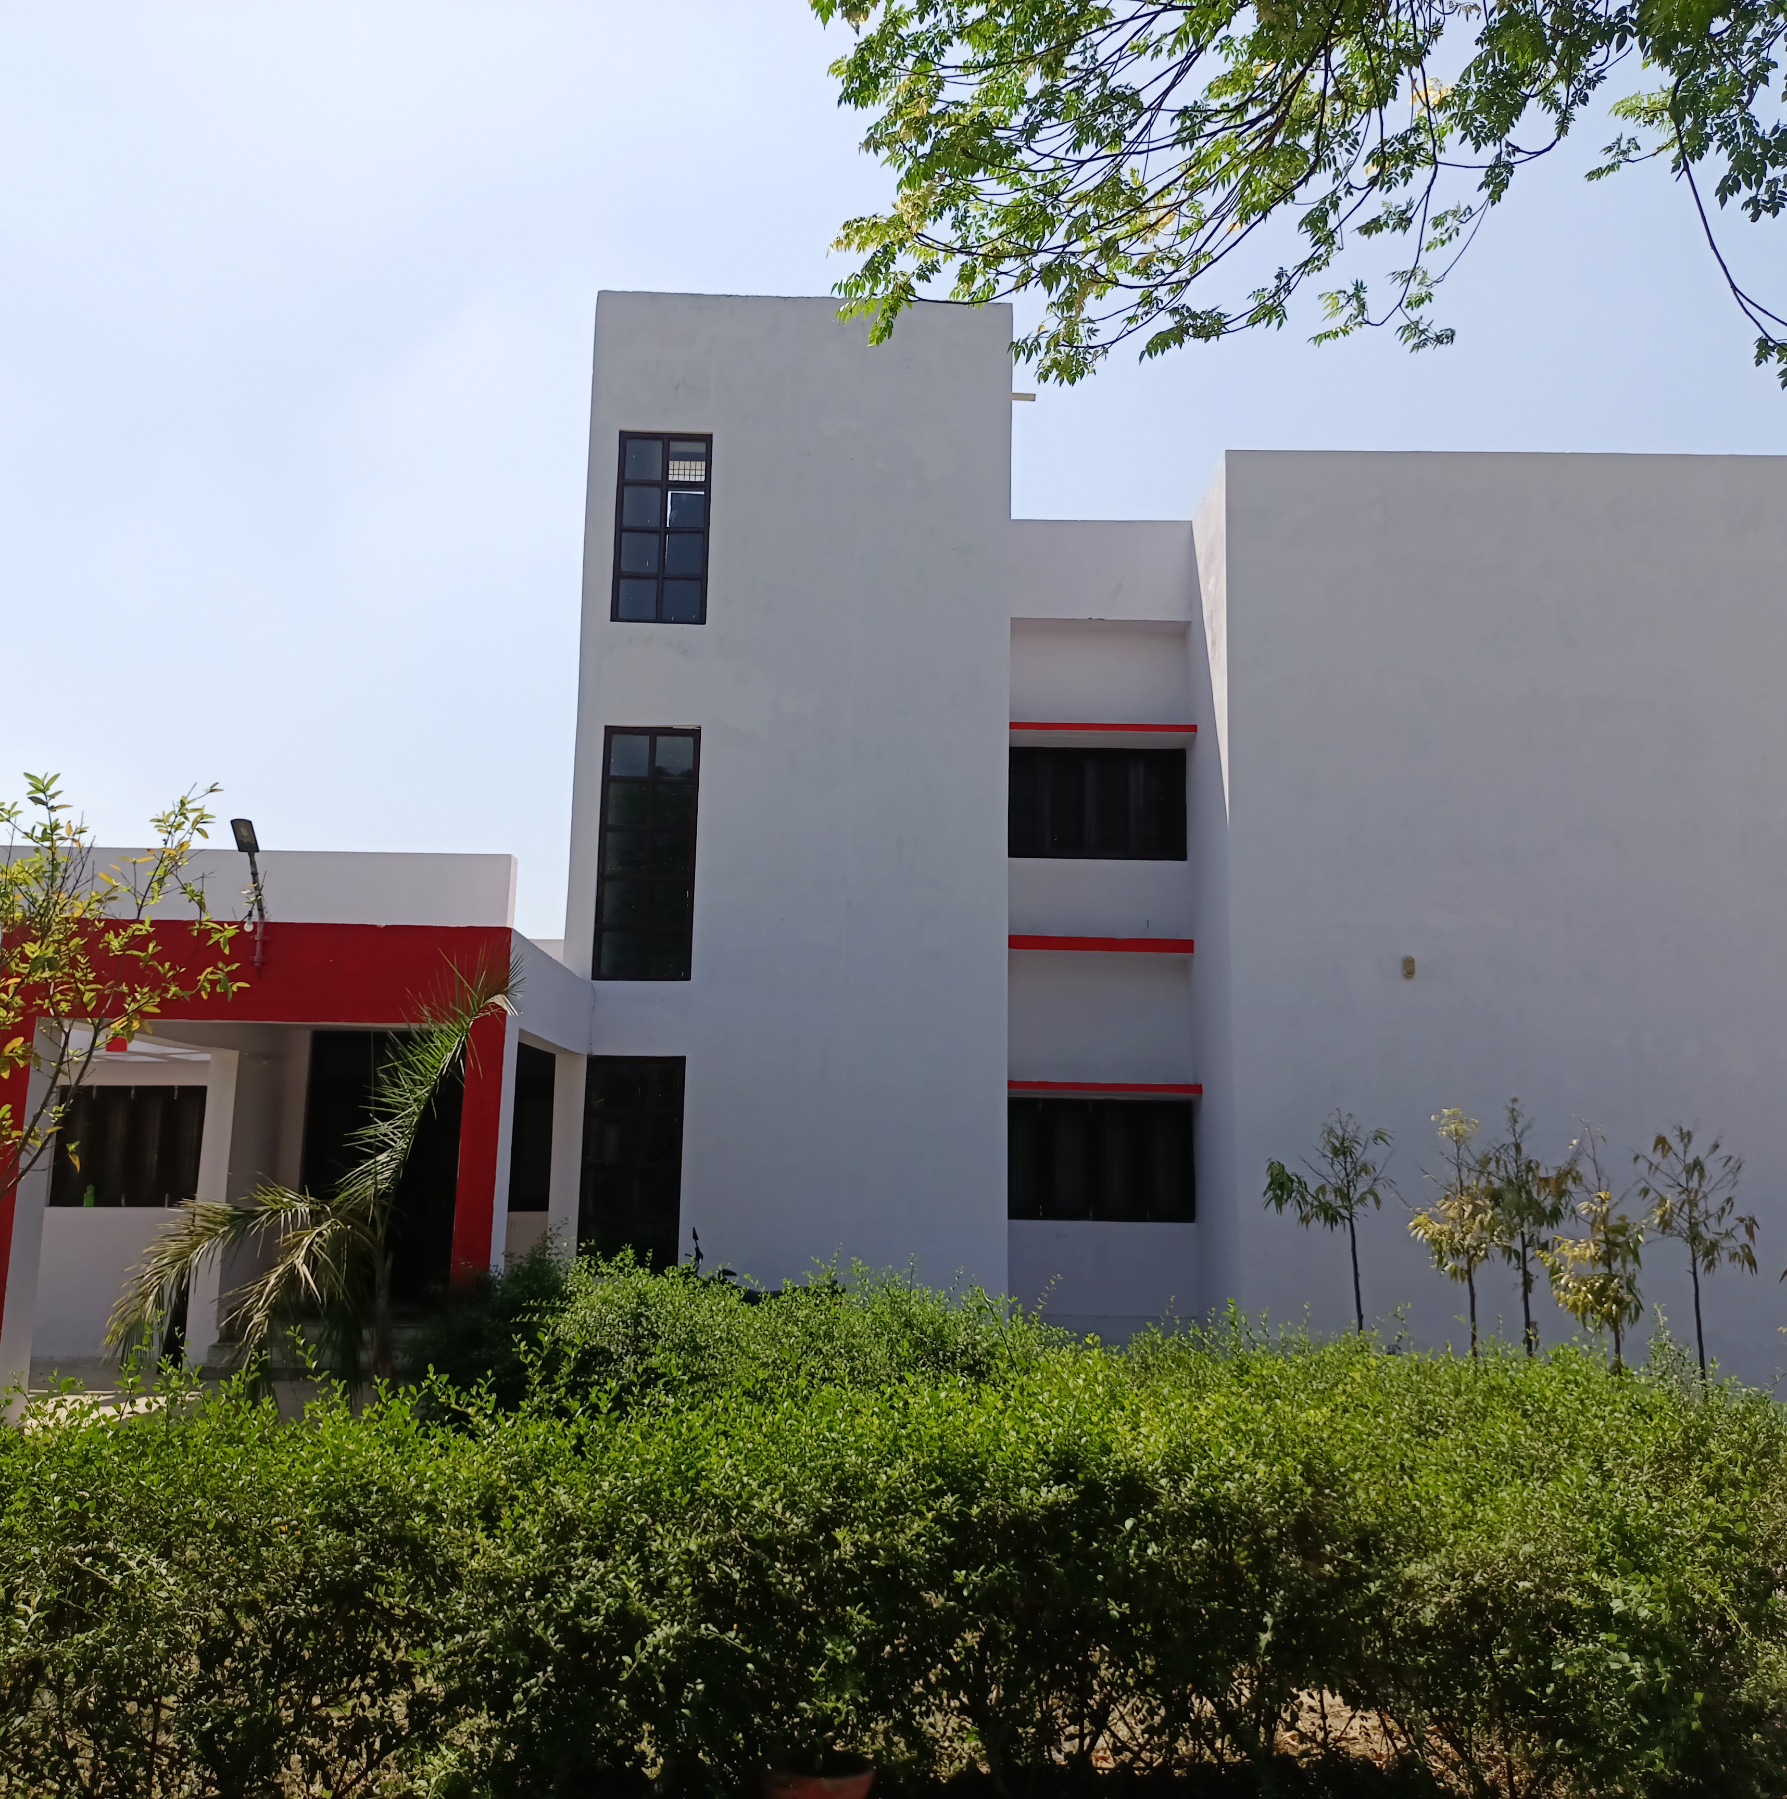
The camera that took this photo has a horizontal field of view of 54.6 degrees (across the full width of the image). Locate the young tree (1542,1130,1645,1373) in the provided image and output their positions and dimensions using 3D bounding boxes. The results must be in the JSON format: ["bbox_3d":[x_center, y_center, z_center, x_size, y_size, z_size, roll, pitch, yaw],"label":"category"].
[{"bbox_3d":[4.304,2.466,10.603,0.632,2.155,0.632,1,-10,1],"label":"young tree"}]

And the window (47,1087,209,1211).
[{"bbox_3d":[-7.576,2.458,17.290,1.680,1.181,0.120,1,-10,1],"label":"window"}]

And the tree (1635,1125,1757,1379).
[{"bbox_3d":[6.005,2.822,12.944,0.915,2.255,0.915,1,-10,0],"label":"tree"}]

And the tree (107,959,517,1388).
[{"bbox_3d":[-3.381,1.809,10.018,2.367,2.959,2.000,1,-10,0],"label":"tree"}]

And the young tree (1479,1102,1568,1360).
[{"bbox_3d":[5.102,2.884,13.876,0.753,2.530,0.753,1,-10,1],"label":"young tree"}]

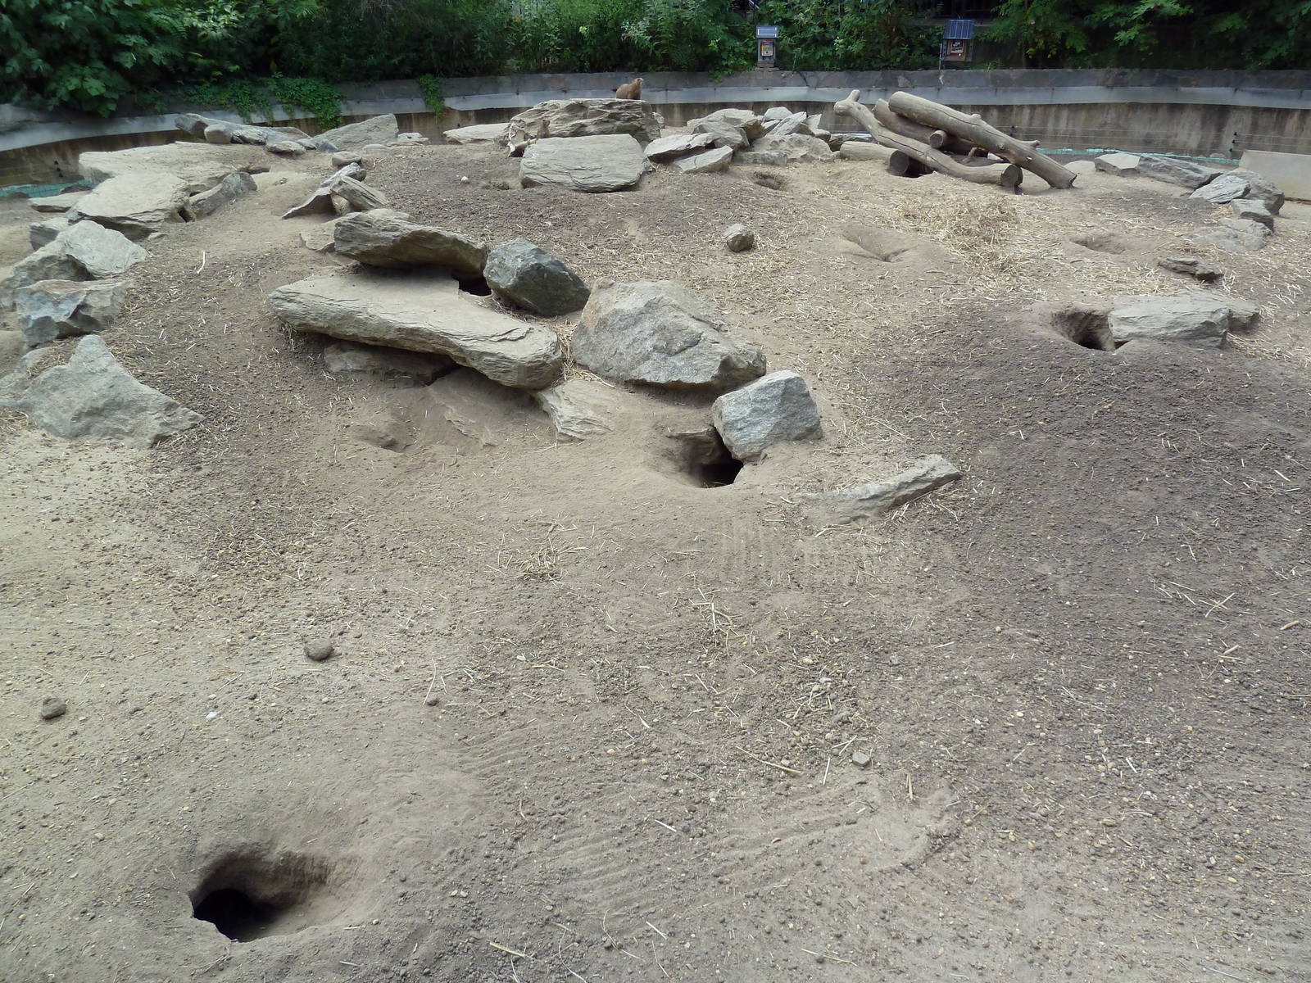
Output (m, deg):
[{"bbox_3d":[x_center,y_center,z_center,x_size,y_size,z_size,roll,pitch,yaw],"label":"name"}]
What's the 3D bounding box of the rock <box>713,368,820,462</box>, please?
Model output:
[{"bbox_3d":[0.398,-0.277,3.389,0.360,0.260,0.260,2,28,7],"label":"rock"}]

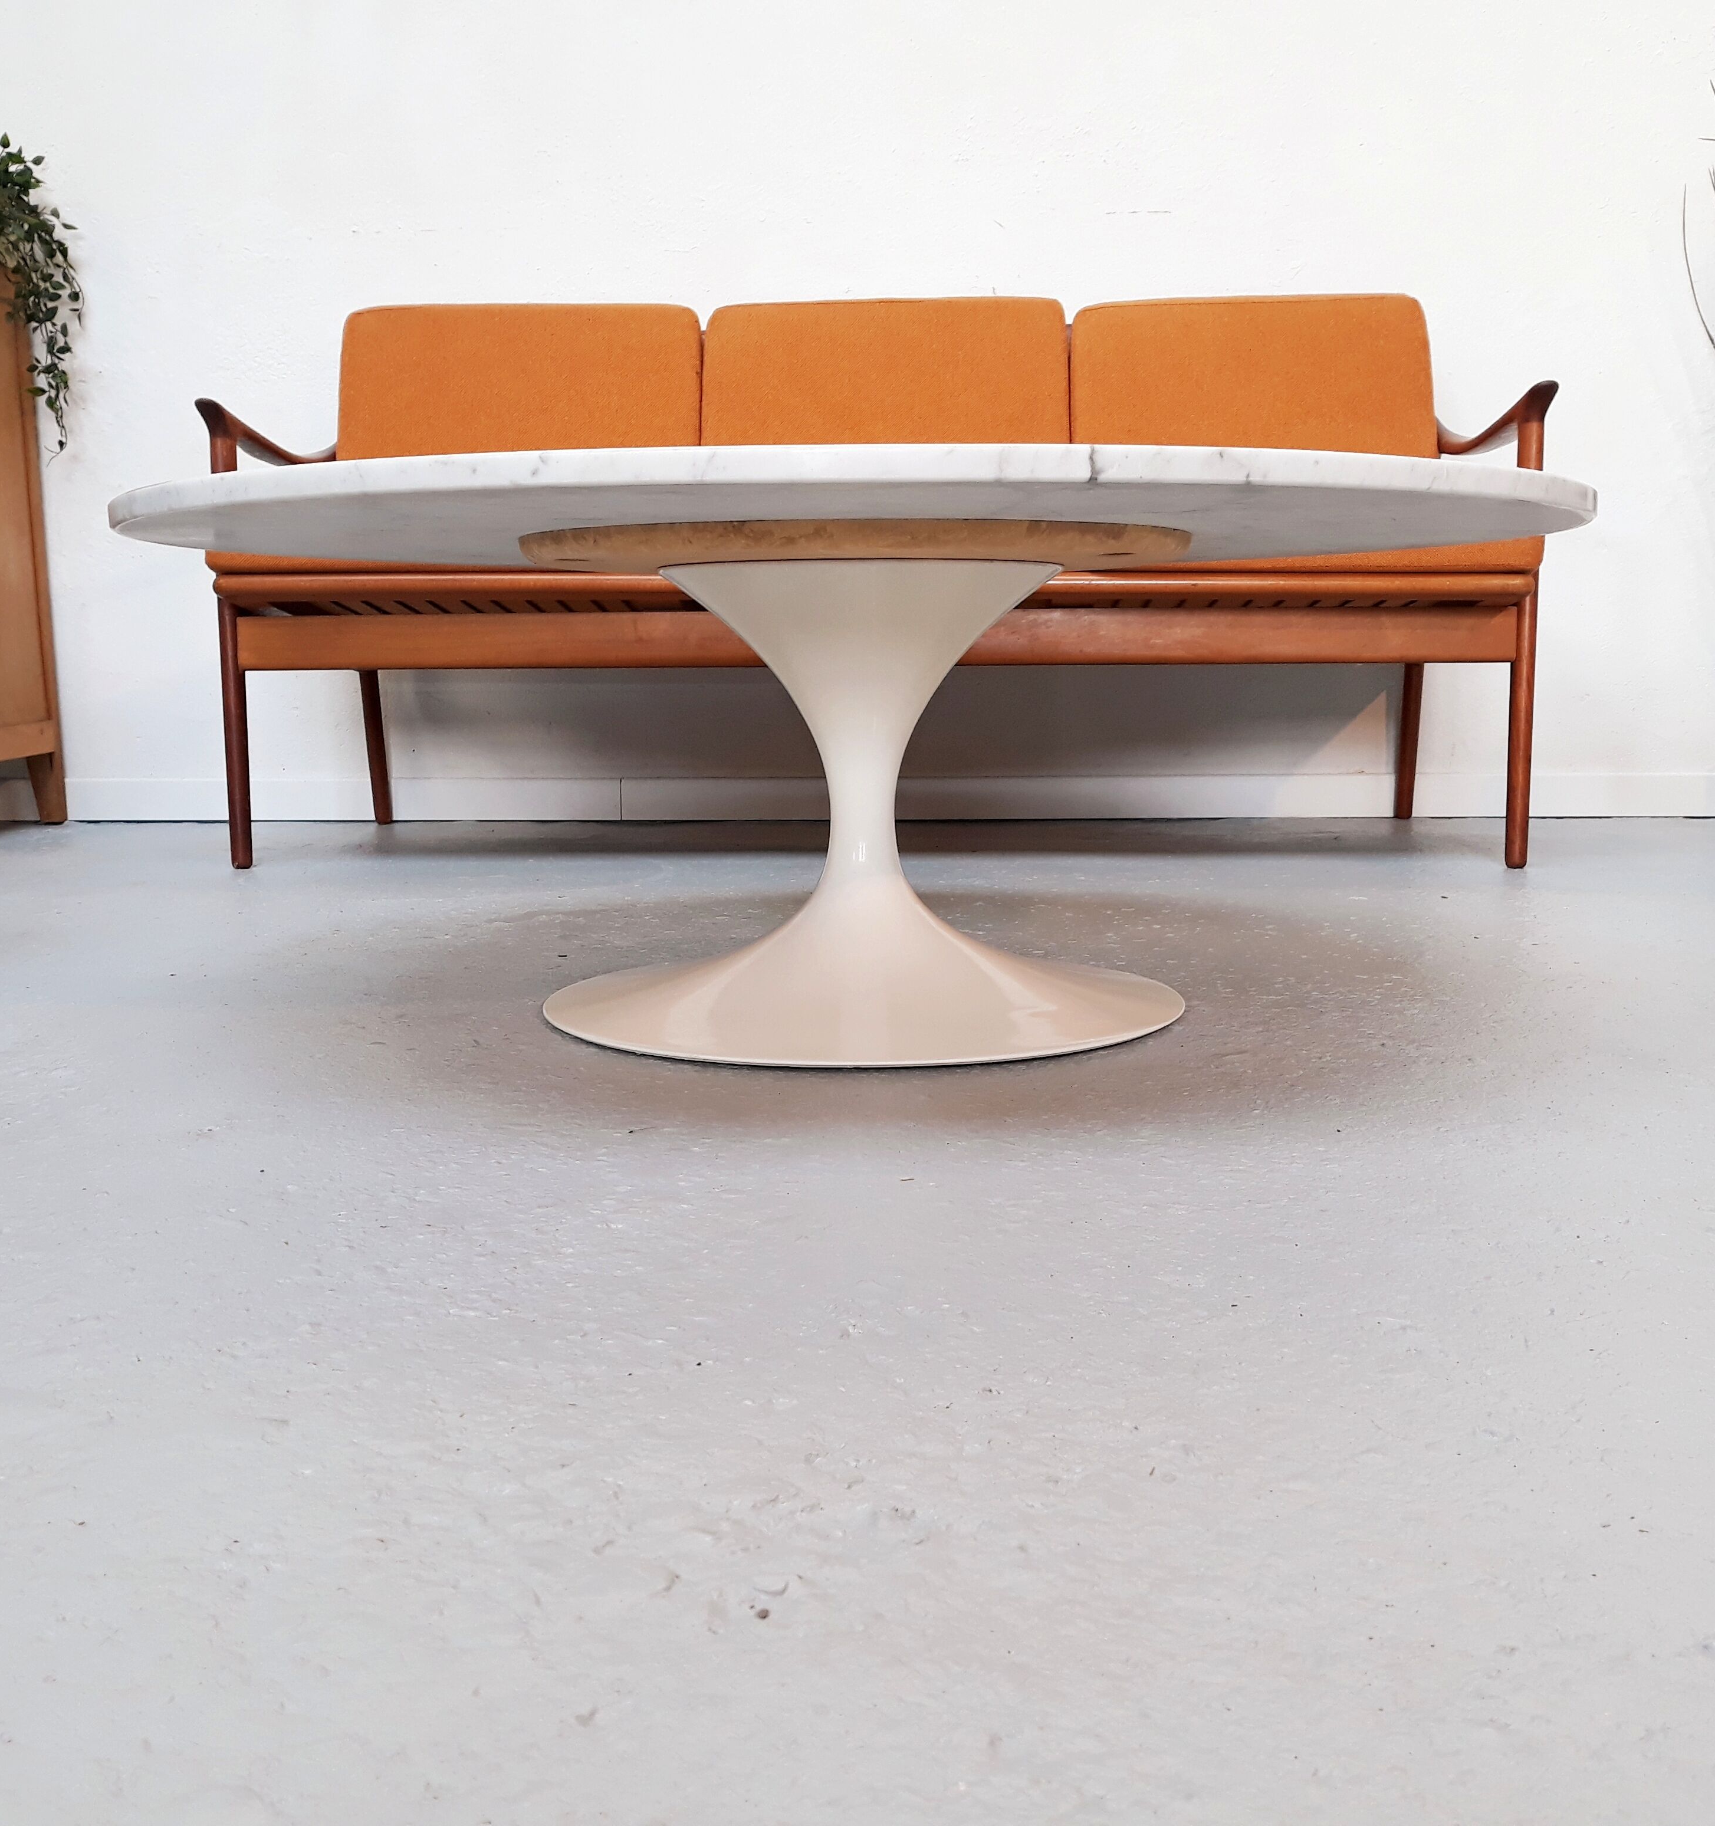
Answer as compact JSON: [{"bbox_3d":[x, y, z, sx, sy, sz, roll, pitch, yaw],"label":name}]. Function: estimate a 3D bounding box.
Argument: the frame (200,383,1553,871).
[{"bbox_3d":[0.029,-0.464,2.774,1.726,0.726,0.729,0,8,3],"label":"frame"}]

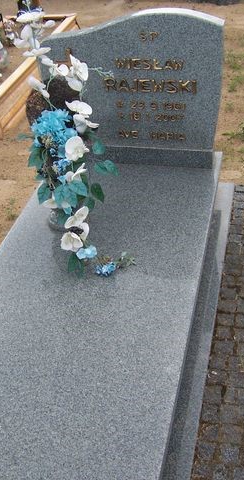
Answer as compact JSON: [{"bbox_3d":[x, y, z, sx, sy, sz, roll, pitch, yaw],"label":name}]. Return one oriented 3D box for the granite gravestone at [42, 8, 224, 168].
[{"bbox_3d":[0.061,-0.702,2.861,0.830,0.720,0.135,5,36,12],"label":"granite gravestone"}]

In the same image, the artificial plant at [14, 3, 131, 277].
[{"bbox_3d":[-0.168,-0.375,2.274,0.430,0.900,0.380,5,36,12],"label":"artificial plant"}]

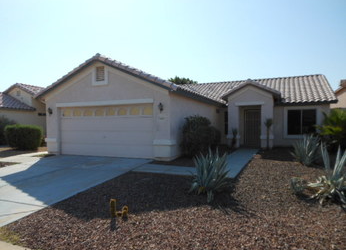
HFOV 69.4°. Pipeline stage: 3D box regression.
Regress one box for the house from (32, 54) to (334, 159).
[{"bbox_3d":[2.754,-1.091,15.586,12.730,4.900,15.060,0,0,24],"label":"house"}]

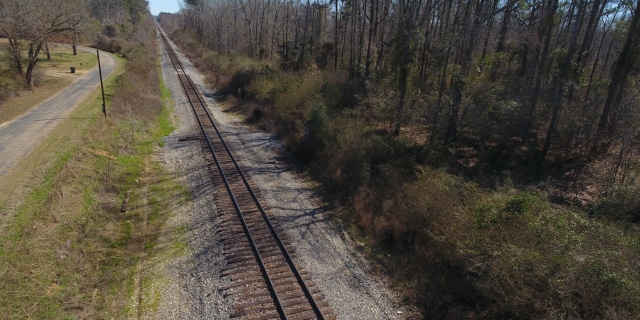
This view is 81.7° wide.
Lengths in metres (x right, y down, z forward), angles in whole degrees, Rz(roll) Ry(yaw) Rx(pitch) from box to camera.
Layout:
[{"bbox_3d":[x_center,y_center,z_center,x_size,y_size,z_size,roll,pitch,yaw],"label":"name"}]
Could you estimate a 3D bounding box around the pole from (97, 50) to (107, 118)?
[{"bbox_3d":[-24.851,-8.485,42.107,0.260,7.650,0.260,-5,21,-22],"label":"pole"}]

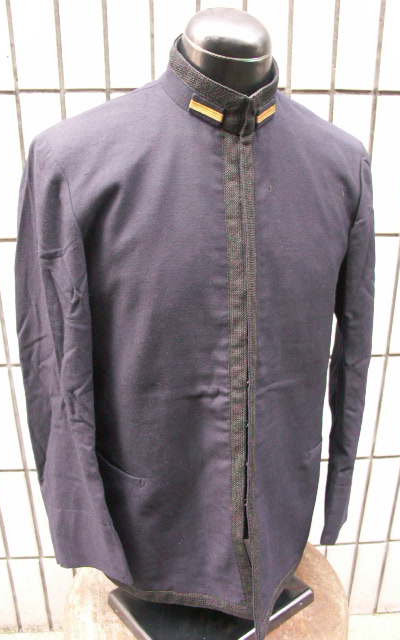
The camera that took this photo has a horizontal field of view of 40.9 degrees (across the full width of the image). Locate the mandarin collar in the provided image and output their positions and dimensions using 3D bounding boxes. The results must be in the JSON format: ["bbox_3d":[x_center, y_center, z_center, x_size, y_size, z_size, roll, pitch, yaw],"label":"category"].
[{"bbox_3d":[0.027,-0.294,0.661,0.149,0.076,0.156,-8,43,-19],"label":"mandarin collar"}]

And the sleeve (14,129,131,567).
[{"bbox_3d":[-0.178,0.060,0.712,0.125,0.590,0.180,-9,18,-20],"label":"sleeve"}]

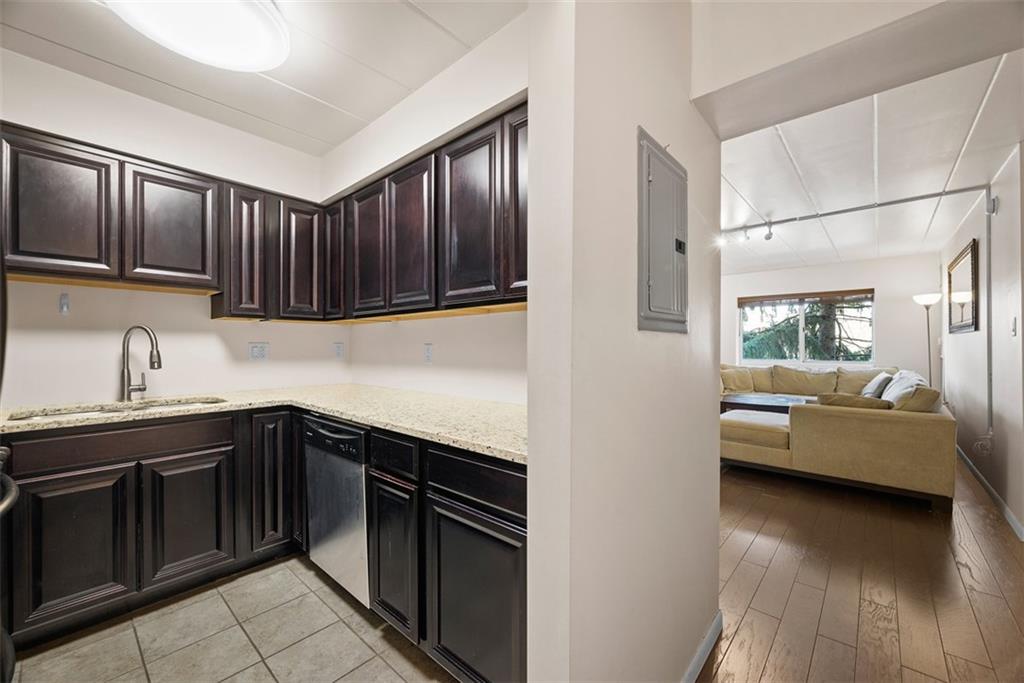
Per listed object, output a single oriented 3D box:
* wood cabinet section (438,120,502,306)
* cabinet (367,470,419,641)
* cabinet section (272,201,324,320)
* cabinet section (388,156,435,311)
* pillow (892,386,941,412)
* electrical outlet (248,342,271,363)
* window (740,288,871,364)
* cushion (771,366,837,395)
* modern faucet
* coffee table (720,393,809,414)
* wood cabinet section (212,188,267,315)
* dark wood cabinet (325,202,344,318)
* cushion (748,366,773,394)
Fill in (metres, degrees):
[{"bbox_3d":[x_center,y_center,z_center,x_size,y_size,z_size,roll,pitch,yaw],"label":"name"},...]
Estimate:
[{"bbox_3d":[-0.087,-0.525,1.859,0.413,0.756,0.320,-1,-1,41],"label":"wood cabinet section"},{"bbox_3d":[-0.280,0.814,1.738,0.360,0.570,0.550,-1,-1,42],"label":"cabinet"},{"bbox_3d":[-1.468,-0.516,2.631,0.335,0.764,0.318,-1,-1,41],"label":"cabinet section"},{"bbox_3d":[-0.409,-0.521,2.144,0.422,0.756,0.320,-1,-1,41],"label":"cabinet section"},{"bbox_3d":[3.484,0.579,3.494,0.190,0.410,0.550,28,18,39],"label":"pillow"},{"bbox_3d":[-1.674,0.071,2.643,0.012,0.119,0.117,0,-1,41],"label":"electrical outlet"},{"bbox_3d":[4.723,-0.227,6.527,1.800,1.120,0.100,0,0,43],"label":"window"},{"bbox_3d":[4.152,0.552,5.657,0.740,0.410,0.210,-1,-1,42],"label":"cushion"},{"bbox_3d":[-1.976,0.123,2.143,0.235,0.415,0.110,0,0,10],"label":"modern faucet"},{"bbox_3d":[3.266,1.011,5.251,0.930,0.450,0.850,0,0,43],"label":"coffee table"},{"bbox_3d":[-1.656,-0.517,2.419,0.335,0.764,0.218,-1,-1,41],"label":"wood cabinet section"},{"bbox_3d":[-1.040,-0.519,2.679,0.260,0.750,0.310,0,-1,41],"label":"dark wood cabinet"},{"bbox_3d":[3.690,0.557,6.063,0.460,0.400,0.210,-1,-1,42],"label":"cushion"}]

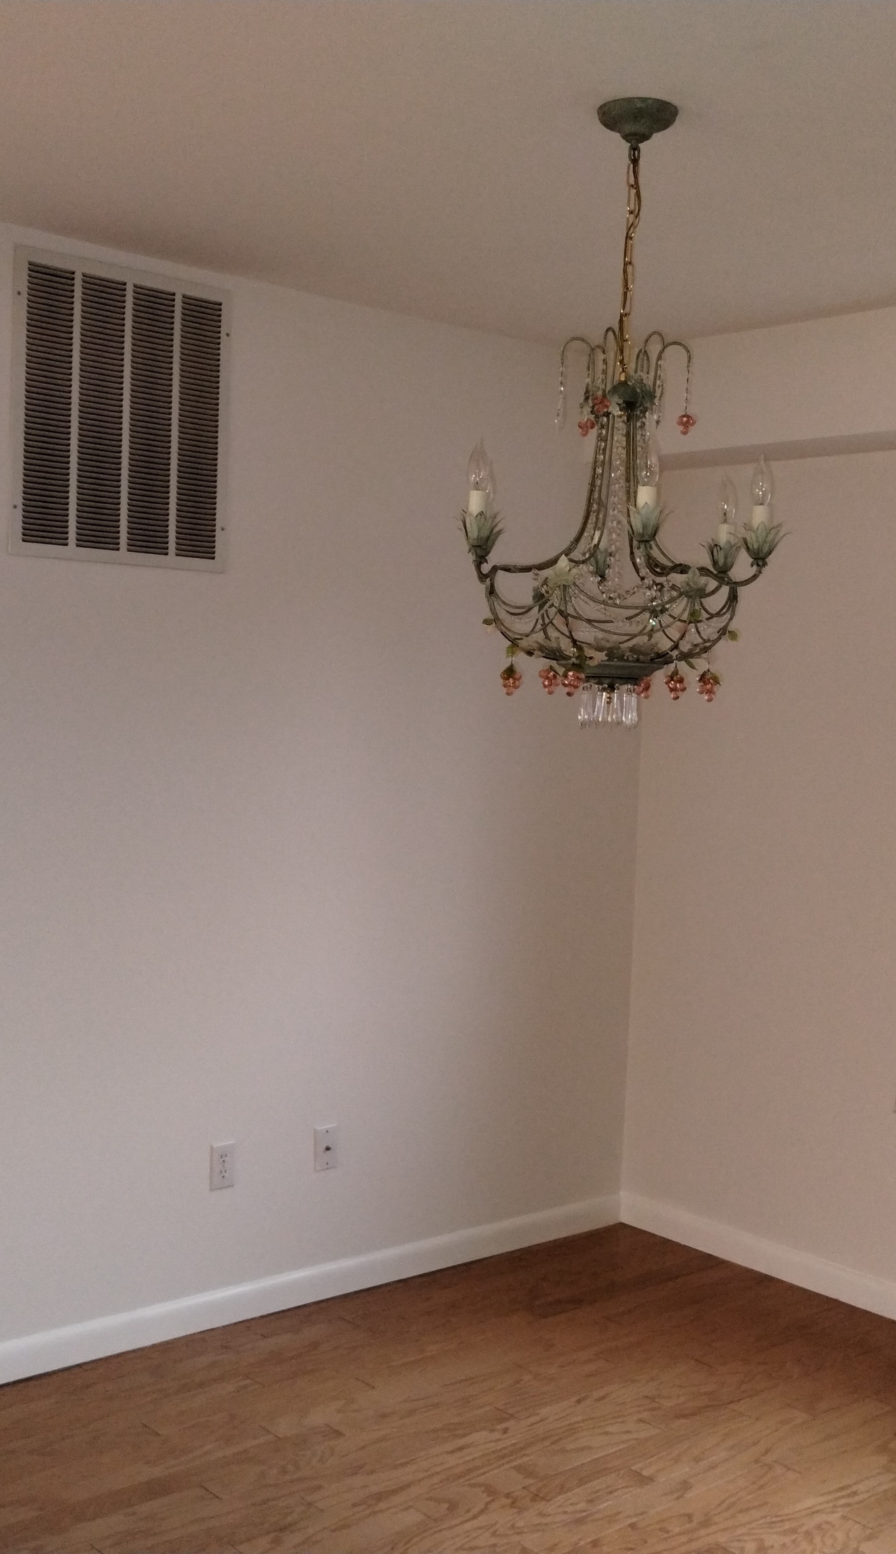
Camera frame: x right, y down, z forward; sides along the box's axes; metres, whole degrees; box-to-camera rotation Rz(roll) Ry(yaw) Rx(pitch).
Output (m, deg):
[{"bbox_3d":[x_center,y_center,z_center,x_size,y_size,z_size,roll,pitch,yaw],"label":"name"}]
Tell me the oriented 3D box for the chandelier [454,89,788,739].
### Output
[{"bbox_3d":[0.286,-0.576,2.708,0.530,0.985,0.540,2,3,0],"label":"chandelier"}]

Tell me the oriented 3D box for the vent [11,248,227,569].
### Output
[{"bbox_3d":[-0.705,-0.791,3.678,0.538,0.647,0.020,0,4,-41],"label":"vent"}]

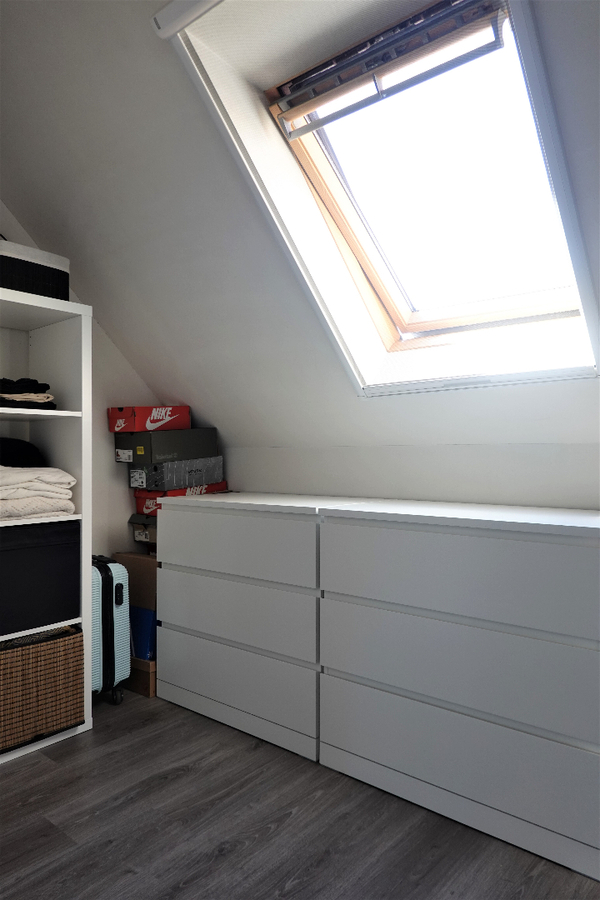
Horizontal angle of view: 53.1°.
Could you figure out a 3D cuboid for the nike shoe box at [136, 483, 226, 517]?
[{"bbox_3d":[-0.511,0.209,2.616,0.210,0.111,0.338,0,4,39],"label":"nike shoe box"}]

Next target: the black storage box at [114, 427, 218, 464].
[{"bbox_3d":[-0.585,-0.021,2.654,0.265,0.129,0.354,0,4,41],"label":"black storage box"}]

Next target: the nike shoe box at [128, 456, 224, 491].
[{"bbox_3d":[-0.540,0.099,2.645,0.227,0.111,0.345,0,4,36],"label":"nike shoe box"}]

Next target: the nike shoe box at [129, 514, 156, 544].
[{"bbox_3d":[-0.517,0.323,2.614,0.212,0.116,0.335,0,3,40],"label":"nike shoe box"}]

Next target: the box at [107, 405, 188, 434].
[{"bbox_3d":[-0.656,-0.135,2.637,0.181,0.103,0.301,0,4,38],"label":"box"}]

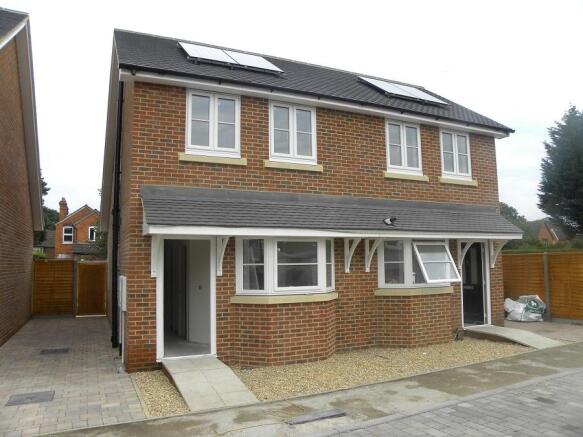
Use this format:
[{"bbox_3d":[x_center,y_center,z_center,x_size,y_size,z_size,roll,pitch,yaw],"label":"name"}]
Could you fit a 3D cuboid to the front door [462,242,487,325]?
[{"bbox_3d":[4.437,1.590,10.652,0.920,2.040,0.100,2,-5,-26],"label":"front door"}]

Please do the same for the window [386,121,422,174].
[{"bbox_3d":[2.591,-1.600,10.001,1.046,1.195,0.100,2,-5,-26],"label":"window"}]

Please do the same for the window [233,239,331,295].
[{"bbox_3d":[0.036,0.891,8.226,2.090,1.040,0.500,2,-5,-26],"label":"window"}]

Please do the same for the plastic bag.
[{"bbox_3d":[6.749,2.582,12.747,1.080,0.720,0.800,-2,-5,18],"label":"plastic bag"}]

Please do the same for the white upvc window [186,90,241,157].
[{"bbox_3d":[-1.406,-1.738,8.024,1.029,1.195,0.100,2,-5,-26],"label":"white upvc window"}]

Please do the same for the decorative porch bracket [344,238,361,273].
[{"bbox_3d":[1.260,0.743,8.786,0.100,0.710,0.540,2,-5,-26],"label":"decorative porch bracket"}]

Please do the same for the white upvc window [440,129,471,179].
[{"bbox_3d":[4.036,-1.550,10.716,1.029,1.195,0.100,2,-5,-26],"label":"white upvc window"}]

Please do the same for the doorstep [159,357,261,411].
[{"bbox_3d":[-1.270,2.435,6.606,0.920,0.200,1.930,2,-5,-26],"label":"doorstep"}]

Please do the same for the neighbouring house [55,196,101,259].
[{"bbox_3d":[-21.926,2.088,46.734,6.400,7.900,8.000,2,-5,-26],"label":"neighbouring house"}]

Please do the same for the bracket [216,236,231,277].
[{"bbox_3d":[-1.159,0.660,7.589,0.100,0.710,0.540,2,-5,-26],"label":"bracket"}]

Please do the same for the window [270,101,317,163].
[{"bbox_3d":[0.039,-1.688,8.738,1.046,1.195,0.100,2,-5,-26],"label":"window"}]

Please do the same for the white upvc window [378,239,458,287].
[{"bbox_3d":[2.954,0.971,9.430,2.090,1.050,0.820,2,-5,-26],"label":"white upvc window"}]

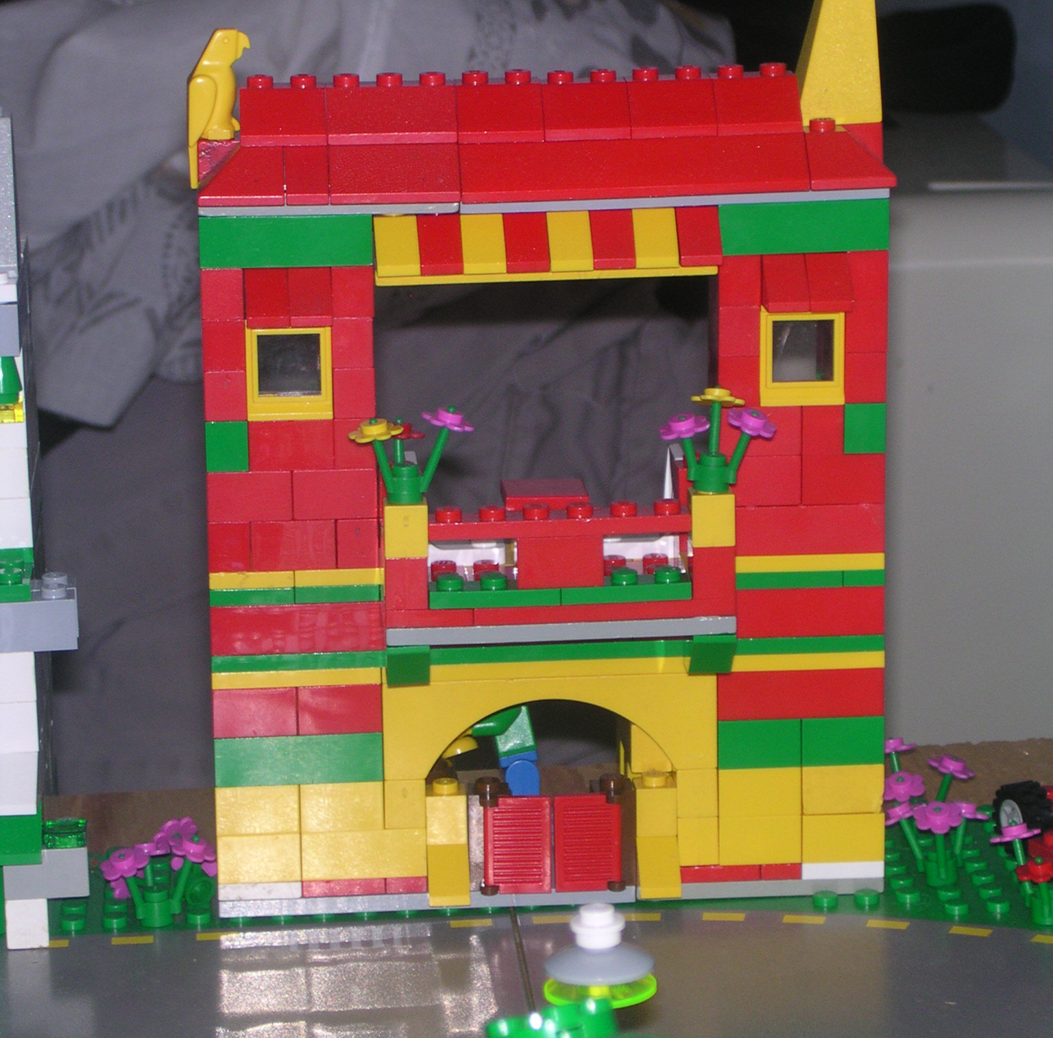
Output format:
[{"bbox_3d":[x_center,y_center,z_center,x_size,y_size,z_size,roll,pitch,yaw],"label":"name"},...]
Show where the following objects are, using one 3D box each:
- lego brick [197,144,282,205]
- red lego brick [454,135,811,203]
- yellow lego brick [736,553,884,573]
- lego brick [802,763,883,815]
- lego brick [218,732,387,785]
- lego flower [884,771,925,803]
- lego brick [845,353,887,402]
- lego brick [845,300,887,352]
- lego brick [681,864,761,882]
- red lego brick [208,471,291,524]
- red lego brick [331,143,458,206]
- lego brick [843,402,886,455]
[{"bbox_3d":[-0.052,-0.064,0.827,0.016,0.010,0.016,-2,13,-5],"label":"lego brick"},{"bbox_3d":[0.019,-0.066,0.833,0.064,0.010,0.016,-2,13,-5],"label":"red lego brick"},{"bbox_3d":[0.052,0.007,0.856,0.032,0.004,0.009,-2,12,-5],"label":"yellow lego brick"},{"bbox_3d":[0.060,0.051,0.866,0.016,0.010,0.008,-2,12,-5],"label":"lego brick"},{"bbox_3d":[-0.043,0.044,0.856,0.032,0.010,0.009,-2,13,-5],"label":"lego brick"},{"bbox_3d":[0.074,0.053,0.891,0.010,0.003,0.010,-2,38,-5],"label":"lego flower"},{"bbox_3d":[0.063,-0.028,0.852,0.008,0.010,0.011,-2,12,-4],"label":"lego brick"},{"bbox_3d":[0.063,-0.037,0.848,0.008,0.010,0.009,-2,13,-5],"label":"lego brick"},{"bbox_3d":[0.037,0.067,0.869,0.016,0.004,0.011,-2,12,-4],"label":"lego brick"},{"bbox_3d":[-0.052,-0.005,0.845,0.016,0.010,0.009,-2,12,-5],"label":"red lego brick"},{"bbox_3d":[-0.025,-0.065,0.831,0.024,0.011,0.016,-2,12,-4],"label":"red lego brick"},{"bbox_3d":[0.063,-0.018,0.852,0.008,0.010,0.009,-2,13,-5],"label":"lego brick"}]

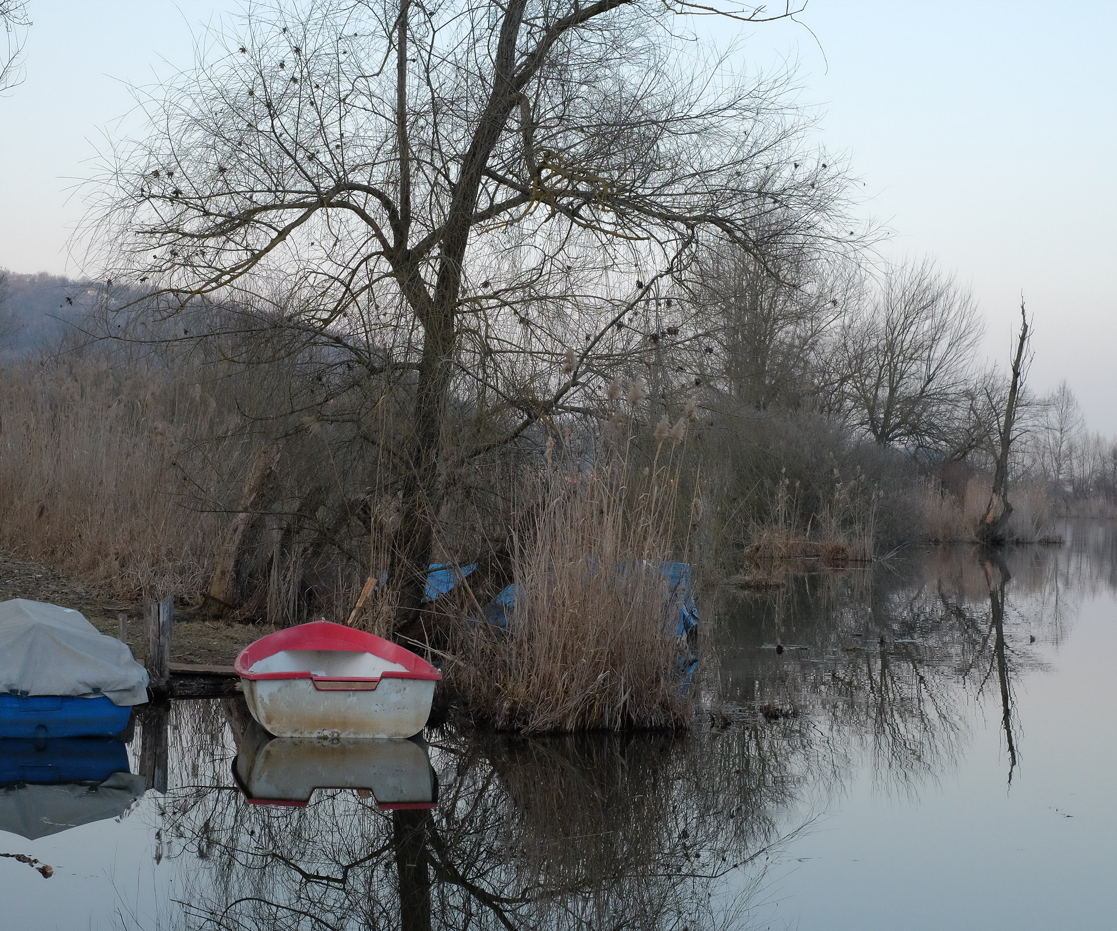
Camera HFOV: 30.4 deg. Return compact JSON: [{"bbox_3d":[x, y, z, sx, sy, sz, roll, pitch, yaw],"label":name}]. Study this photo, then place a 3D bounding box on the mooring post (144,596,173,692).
[{"bbox_3d":[-3.203,1.461,16.529,0.210,0.830,0.170,2,0,0],"label":"mooring post"}]

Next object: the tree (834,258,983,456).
[{"bbox_3d":[18.118,-4.007,107.403,7.600,13.649,7.300,2,0,0],"label":"tree"}]

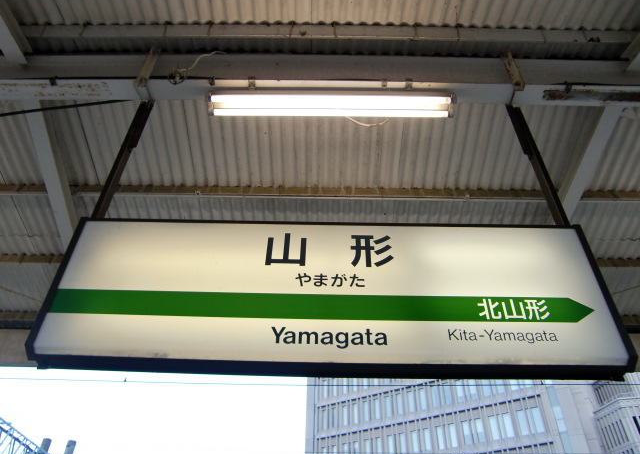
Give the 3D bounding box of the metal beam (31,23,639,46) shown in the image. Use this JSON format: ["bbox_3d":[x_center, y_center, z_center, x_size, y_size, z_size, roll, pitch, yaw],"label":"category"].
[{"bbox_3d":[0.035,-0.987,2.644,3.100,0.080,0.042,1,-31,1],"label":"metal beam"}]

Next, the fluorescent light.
[{"bbox_3d":[0.055,-0.632,2.629,1.235,0.090,0.120,1,-41,1],"label":"fluorescent light"}]

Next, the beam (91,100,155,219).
[{"bbox_3d":[-0.938,-0.336,2.486,0.045,0.890,0.052,1,-41,1],"label":"beam"}]

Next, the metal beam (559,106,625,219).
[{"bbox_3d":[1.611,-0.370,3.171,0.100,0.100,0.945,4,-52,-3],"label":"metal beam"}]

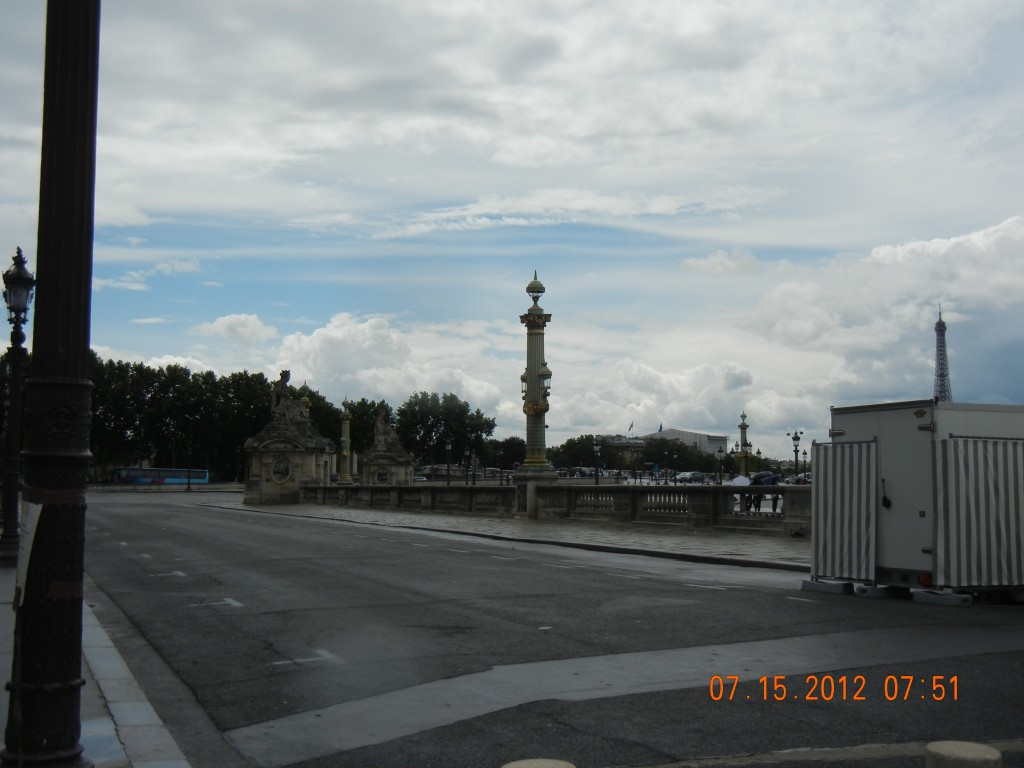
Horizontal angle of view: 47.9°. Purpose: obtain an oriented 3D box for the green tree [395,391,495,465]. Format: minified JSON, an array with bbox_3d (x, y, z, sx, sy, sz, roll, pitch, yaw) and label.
[{"bbox_3d":[-11.988,10.089,204.901,17.000,17.930,14.000,0,-5,0],"label":"green tree"}]

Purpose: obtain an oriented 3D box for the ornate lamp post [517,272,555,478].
[{"bbox_3d":[1.045,-0.405,50.227,1.600,9.050,1.600,0,-5,3],"label":"ornate lamp post"}]

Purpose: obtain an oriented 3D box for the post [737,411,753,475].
[{"bbox_3d":[31.213,8.078,154.886,1.700,8.790,1.700,0,-5,3],"label":"post"}]

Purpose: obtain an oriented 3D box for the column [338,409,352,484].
[{"bbox_3d":[-17.400,6.065,120.932,1.550,8.900,1.550,0,-5,3],"label":"column"}]

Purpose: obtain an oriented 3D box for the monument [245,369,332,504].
[{"bbox_3d":[-17.659,4.219,91.983,5.800,10.560,5.800,0,-5,3],"label":"monument"}]

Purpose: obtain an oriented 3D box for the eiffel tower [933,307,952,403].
[{"bbox_3d":[762.100,16.400,2038.100,125.000,326.000,125.000,0,-5,-4],"label":"eiffel tower"}]

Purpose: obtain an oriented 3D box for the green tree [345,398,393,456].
[{"bbox_3d":[-25.480,10.623,204.854,11.500,16.860,11.000,0,-5,0],"label":"green tree"}]

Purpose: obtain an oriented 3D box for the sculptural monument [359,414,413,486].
[{"bbox_3d":[-14.869,8.492,137.784,5.800,10.310,5.800,0,-5,3],"label":"sculptural monument"}]

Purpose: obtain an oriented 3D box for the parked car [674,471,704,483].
[{"bbox_3d":[24.537,12.856,159.486,4.400,1.650,1.800,4,-7,-41],"label":"parked car"}]

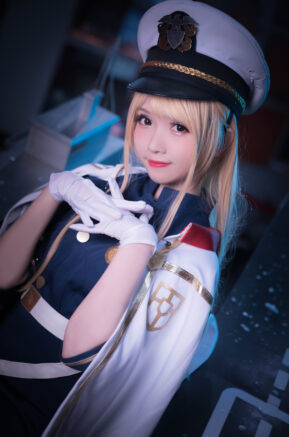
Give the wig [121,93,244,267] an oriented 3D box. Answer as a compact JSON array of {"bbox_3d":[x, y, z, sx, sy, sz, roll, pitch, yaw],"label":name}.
[{"bbox_3d":[0.073,-0.099,1.500,0.200,0.360,0.210,14,4,25],"label":"wig"}]

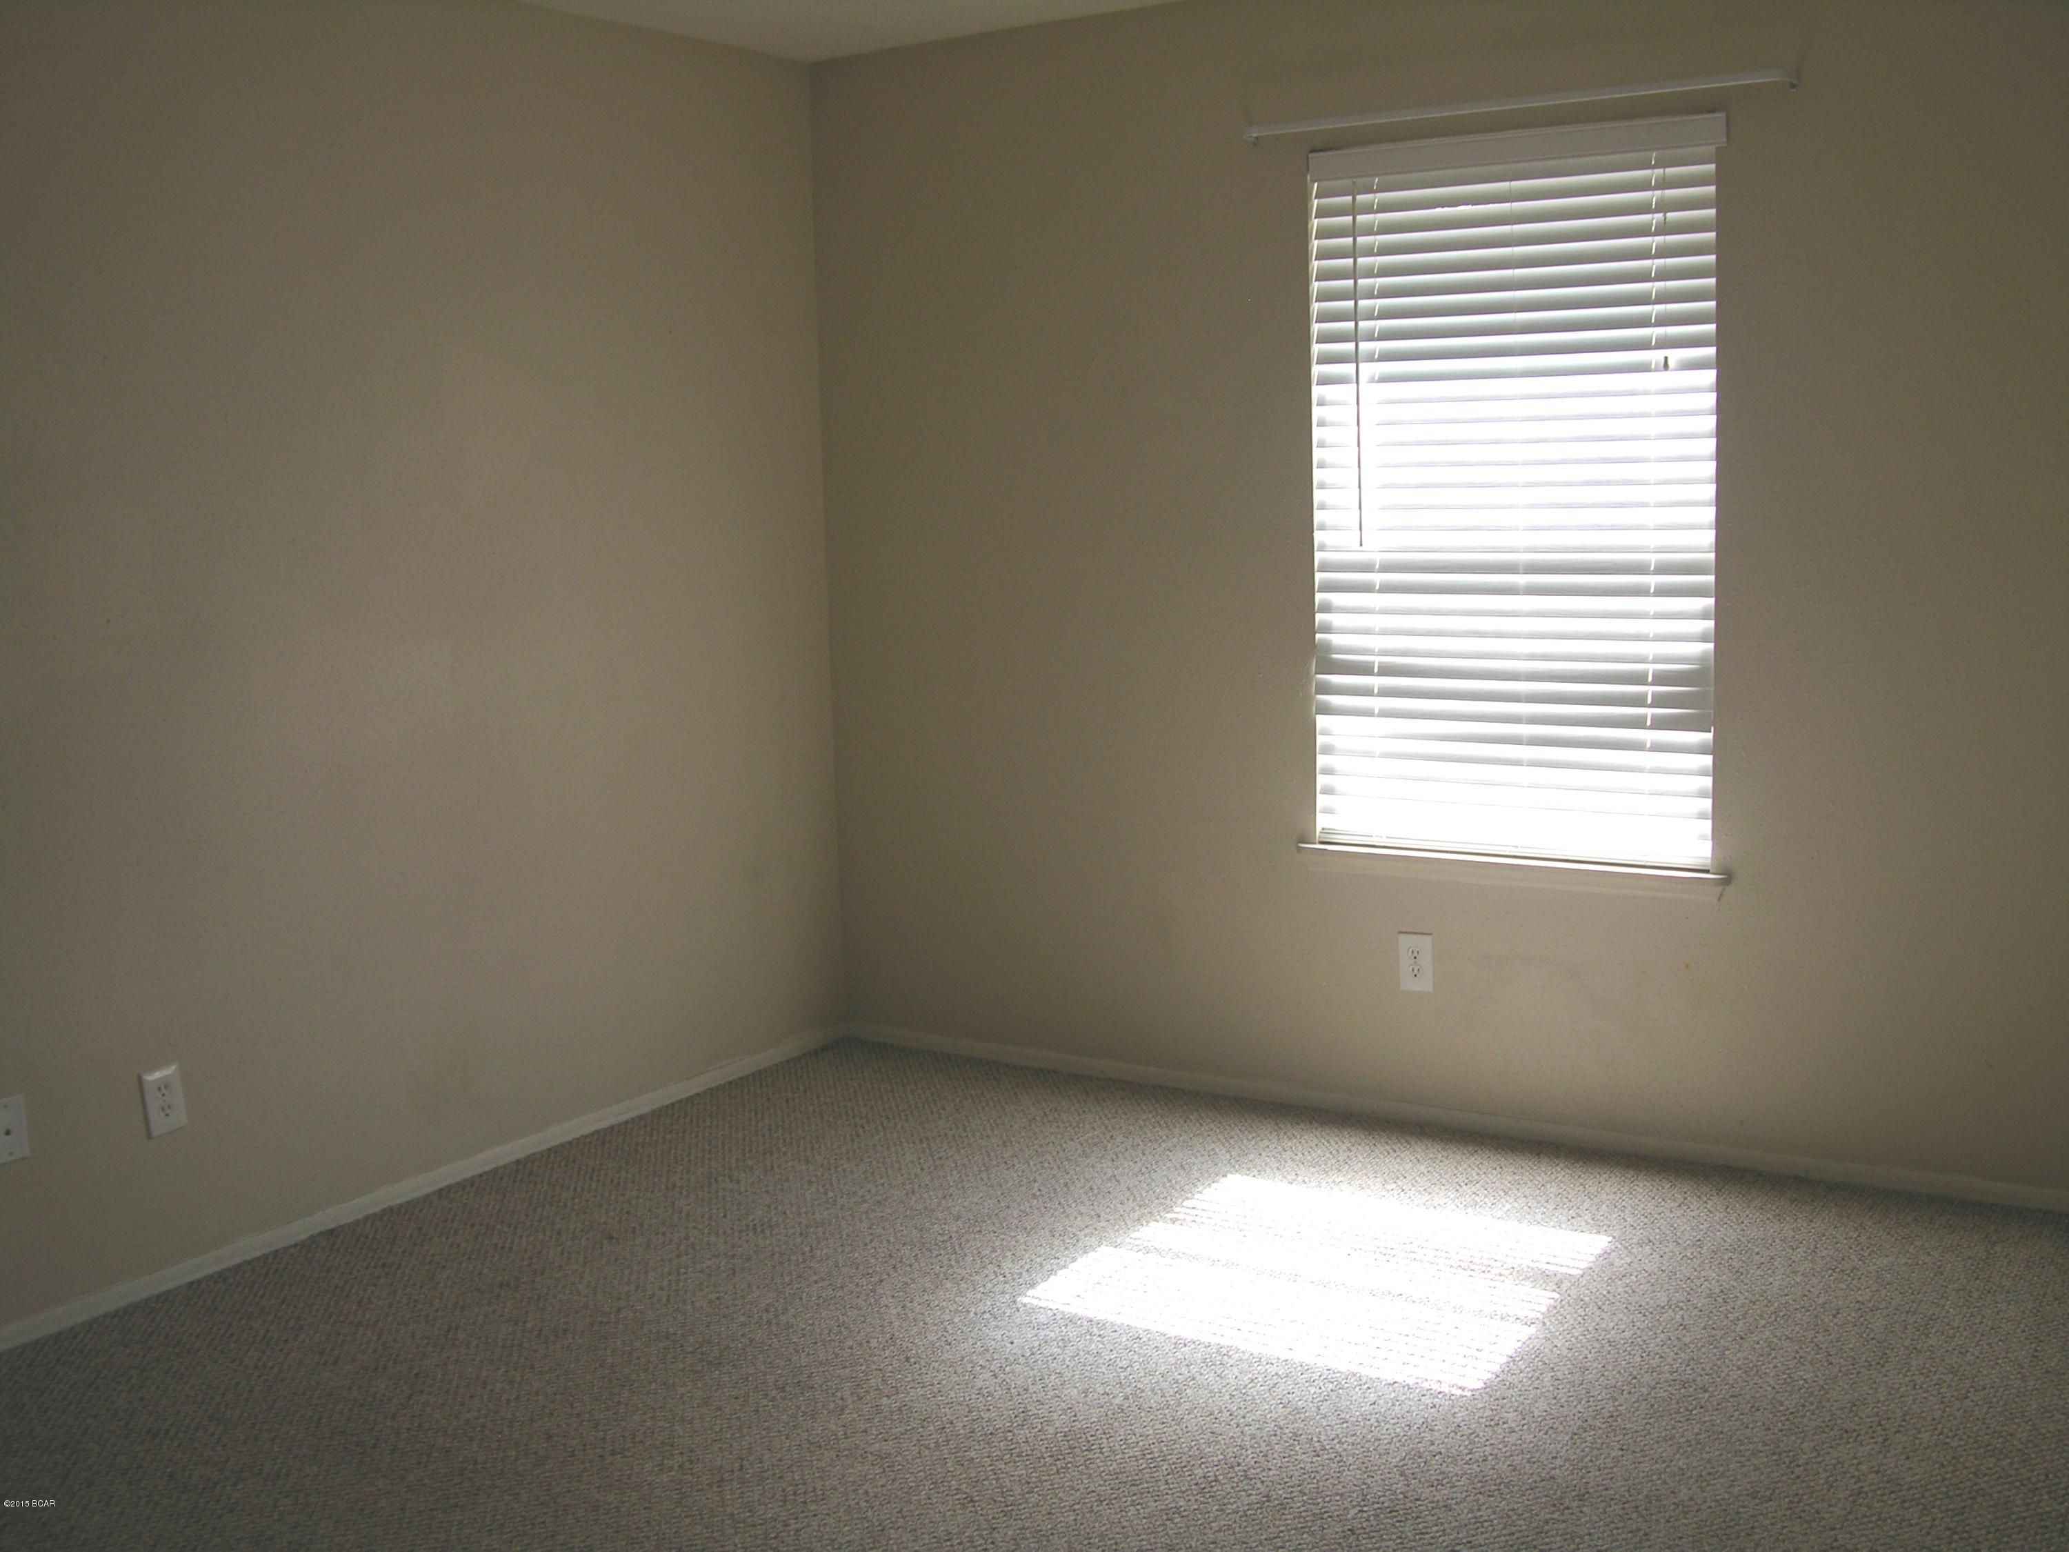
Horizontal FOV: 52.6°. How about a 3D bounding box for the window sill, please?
[{"bbox_3d":[0.971,0.193,4.307,0.940,0.052,0.090,4,10,33],"label":"window sill"}]

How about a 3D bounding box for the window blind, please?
[{"bbox_3d":[0.965,-0.555,4.193,0.868,1.460,0.070,4,10,33],"label":"window blind"}]

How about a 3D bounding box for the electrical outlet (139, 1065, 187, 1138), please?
[{"bbox_3d":[-1.517,0.568,3.651,0.007,0.119,0.077,4,10,33],"label":"electrical outlet"}]

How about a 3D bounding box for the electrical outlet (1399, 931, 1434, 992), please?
[{"bbox_3d":[0.808,0.394,4.426,0.075,0.121,0.007,4,10,33],"label":"electrical outlet"}]

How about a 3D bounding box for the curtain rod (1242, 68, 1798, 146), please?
[{"bbox_3d":[0.906,-1.298,4.056,1.140,0.028,0.058,4,10,33],"label":"curtain rod"}]

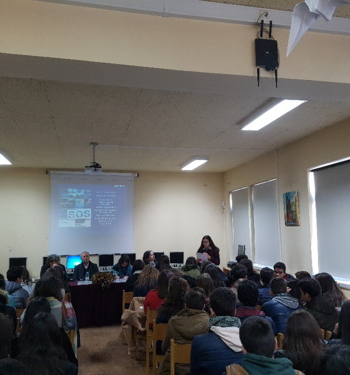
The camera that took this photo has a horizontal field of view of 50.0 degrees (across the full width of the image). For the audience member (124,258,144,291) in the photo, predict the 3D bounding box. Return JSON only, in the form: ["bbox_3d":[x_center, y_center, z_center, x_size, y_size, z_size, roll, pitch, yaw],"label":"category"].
[{"bbox_3d":[-0.564,1.707,5.673,0.460,1.272,0.700,1,-7,-12],"label":"audience member"}]

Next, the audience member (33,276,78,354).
[{"bbox_3d":[-1.095,1.430,3.318,0.490,1.282,0.720,1,-7,-12],"label":"audience member"}]

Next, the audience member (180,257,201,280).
[{"bbox_3d":[0.264,1.826,6.565,0.460,1.224,0.700,1,-7,-12],"label":"audience member"}]

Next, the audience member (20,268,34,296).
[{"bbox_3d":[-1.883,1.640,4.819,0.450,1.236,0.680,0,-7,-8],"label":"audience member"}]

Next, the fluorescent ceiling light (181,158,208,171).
[{"bbox_3d":[0.399,-0.506,8.050,0.260,0.090,1.260,1,-7,-12],"label":"fluorescent ceiling light"}]

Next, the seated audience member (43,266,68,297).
[{"bbox_3d":[-1.935,1.853,6.085,0.480,1.156,0.780,1,-7,-12],"label":"seated audience member"}]

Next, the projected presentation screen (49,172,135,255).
[{"bbox_3d":[-2.000,0.659,9.125,2.030,1.981,0.080,1,-7,-12],"label":"projected presentation screen"}]

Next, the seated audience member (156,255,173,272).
[{"bbox_3d":[-0.202,1.839,6.716,0.450,1.245,0.680,2,-7,-20],"label":"seated audience member"}]

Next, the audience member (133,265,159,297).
[{"bbox_3d":[-0.334,1.621,4.857,0.470,1.245,0.700,1,-7,-12],"label":"audience member"}]

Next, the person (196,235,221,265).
[{"bbox_3d":[0.693,1.740,7.476,0.500,1.597,0.400,0,-7,-5],"label":"person"}]

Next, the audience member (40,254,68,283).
[{"bbox_3d":[-2.236,1.876,6.858,0.520,1.253,0.680,1,-7,-17],"label":"audience member"}]

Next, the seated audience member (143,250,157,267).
[{"bbox_3d":[-0.401,1.907,7.426,0.660,1.281,0.460,-6,-8,37],"label":"seated audience member"}]

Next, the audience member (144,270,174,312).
[{"bbox_3d":[-0.149,1.541,4.186,0.470,1.242,0.700,1,-7,-12],"label":"audience member"}]

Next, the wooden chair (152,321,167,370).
[{"bbox_3d":[-0.065,1.780,4.061,0.410,0.800,0.480,1,-7,-12],"label":"wooden chair"}]

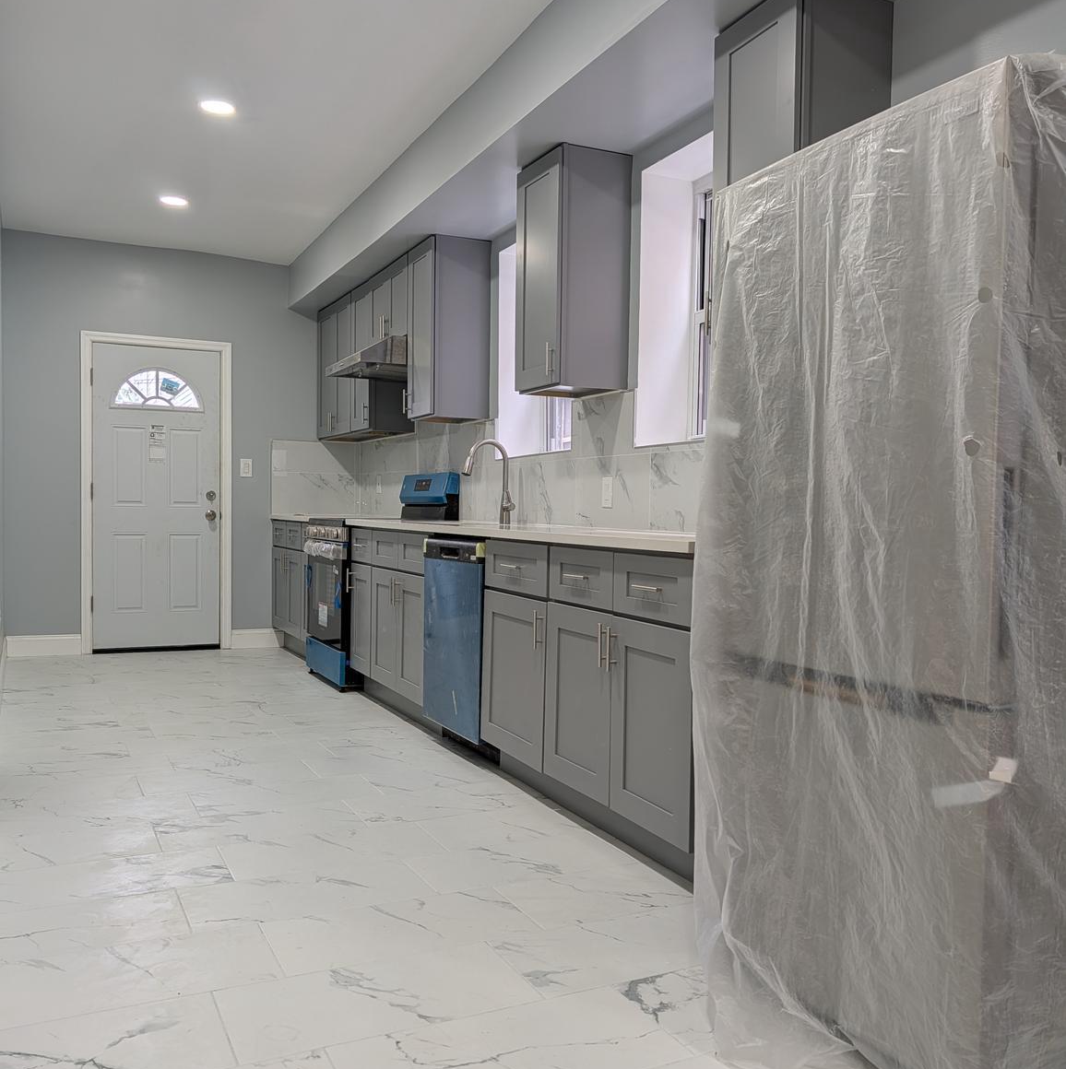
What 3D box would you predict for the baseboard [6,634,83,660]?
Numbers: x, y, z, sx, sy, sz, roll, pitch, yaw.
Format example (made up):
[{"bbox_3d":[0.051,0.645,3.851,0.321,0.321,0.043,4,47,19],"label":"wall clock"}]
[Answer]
[{"bbox_3d":[-3.155,0.717,6.344,0.418,0.143,0.017,0,2,-26],"label":"baseboard"}]

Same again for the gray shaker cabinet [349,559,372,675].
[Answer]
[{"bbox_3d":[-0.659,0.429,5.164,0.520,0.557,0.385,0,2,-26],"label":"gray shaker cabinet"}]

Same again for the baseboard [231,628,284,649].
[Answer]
[{"bbox_3d":[-1.942,0.730,6.920,0.340,0.123,0.018,0,2,-26],"label":"baseboard"}]

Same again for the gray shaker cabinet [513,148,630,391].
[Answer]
[{"bbox_3d":[0.160,-1.058,4.045,0.320,0.914,0.407,0,2,-26],"label":"gray shaker cabinet"}]

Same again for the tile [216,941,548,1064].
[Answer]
[{"bbox_3d":[-0.320,0.957,2.028,0.606,0.010,0.298,0,2,-26],"label":"tile"}]

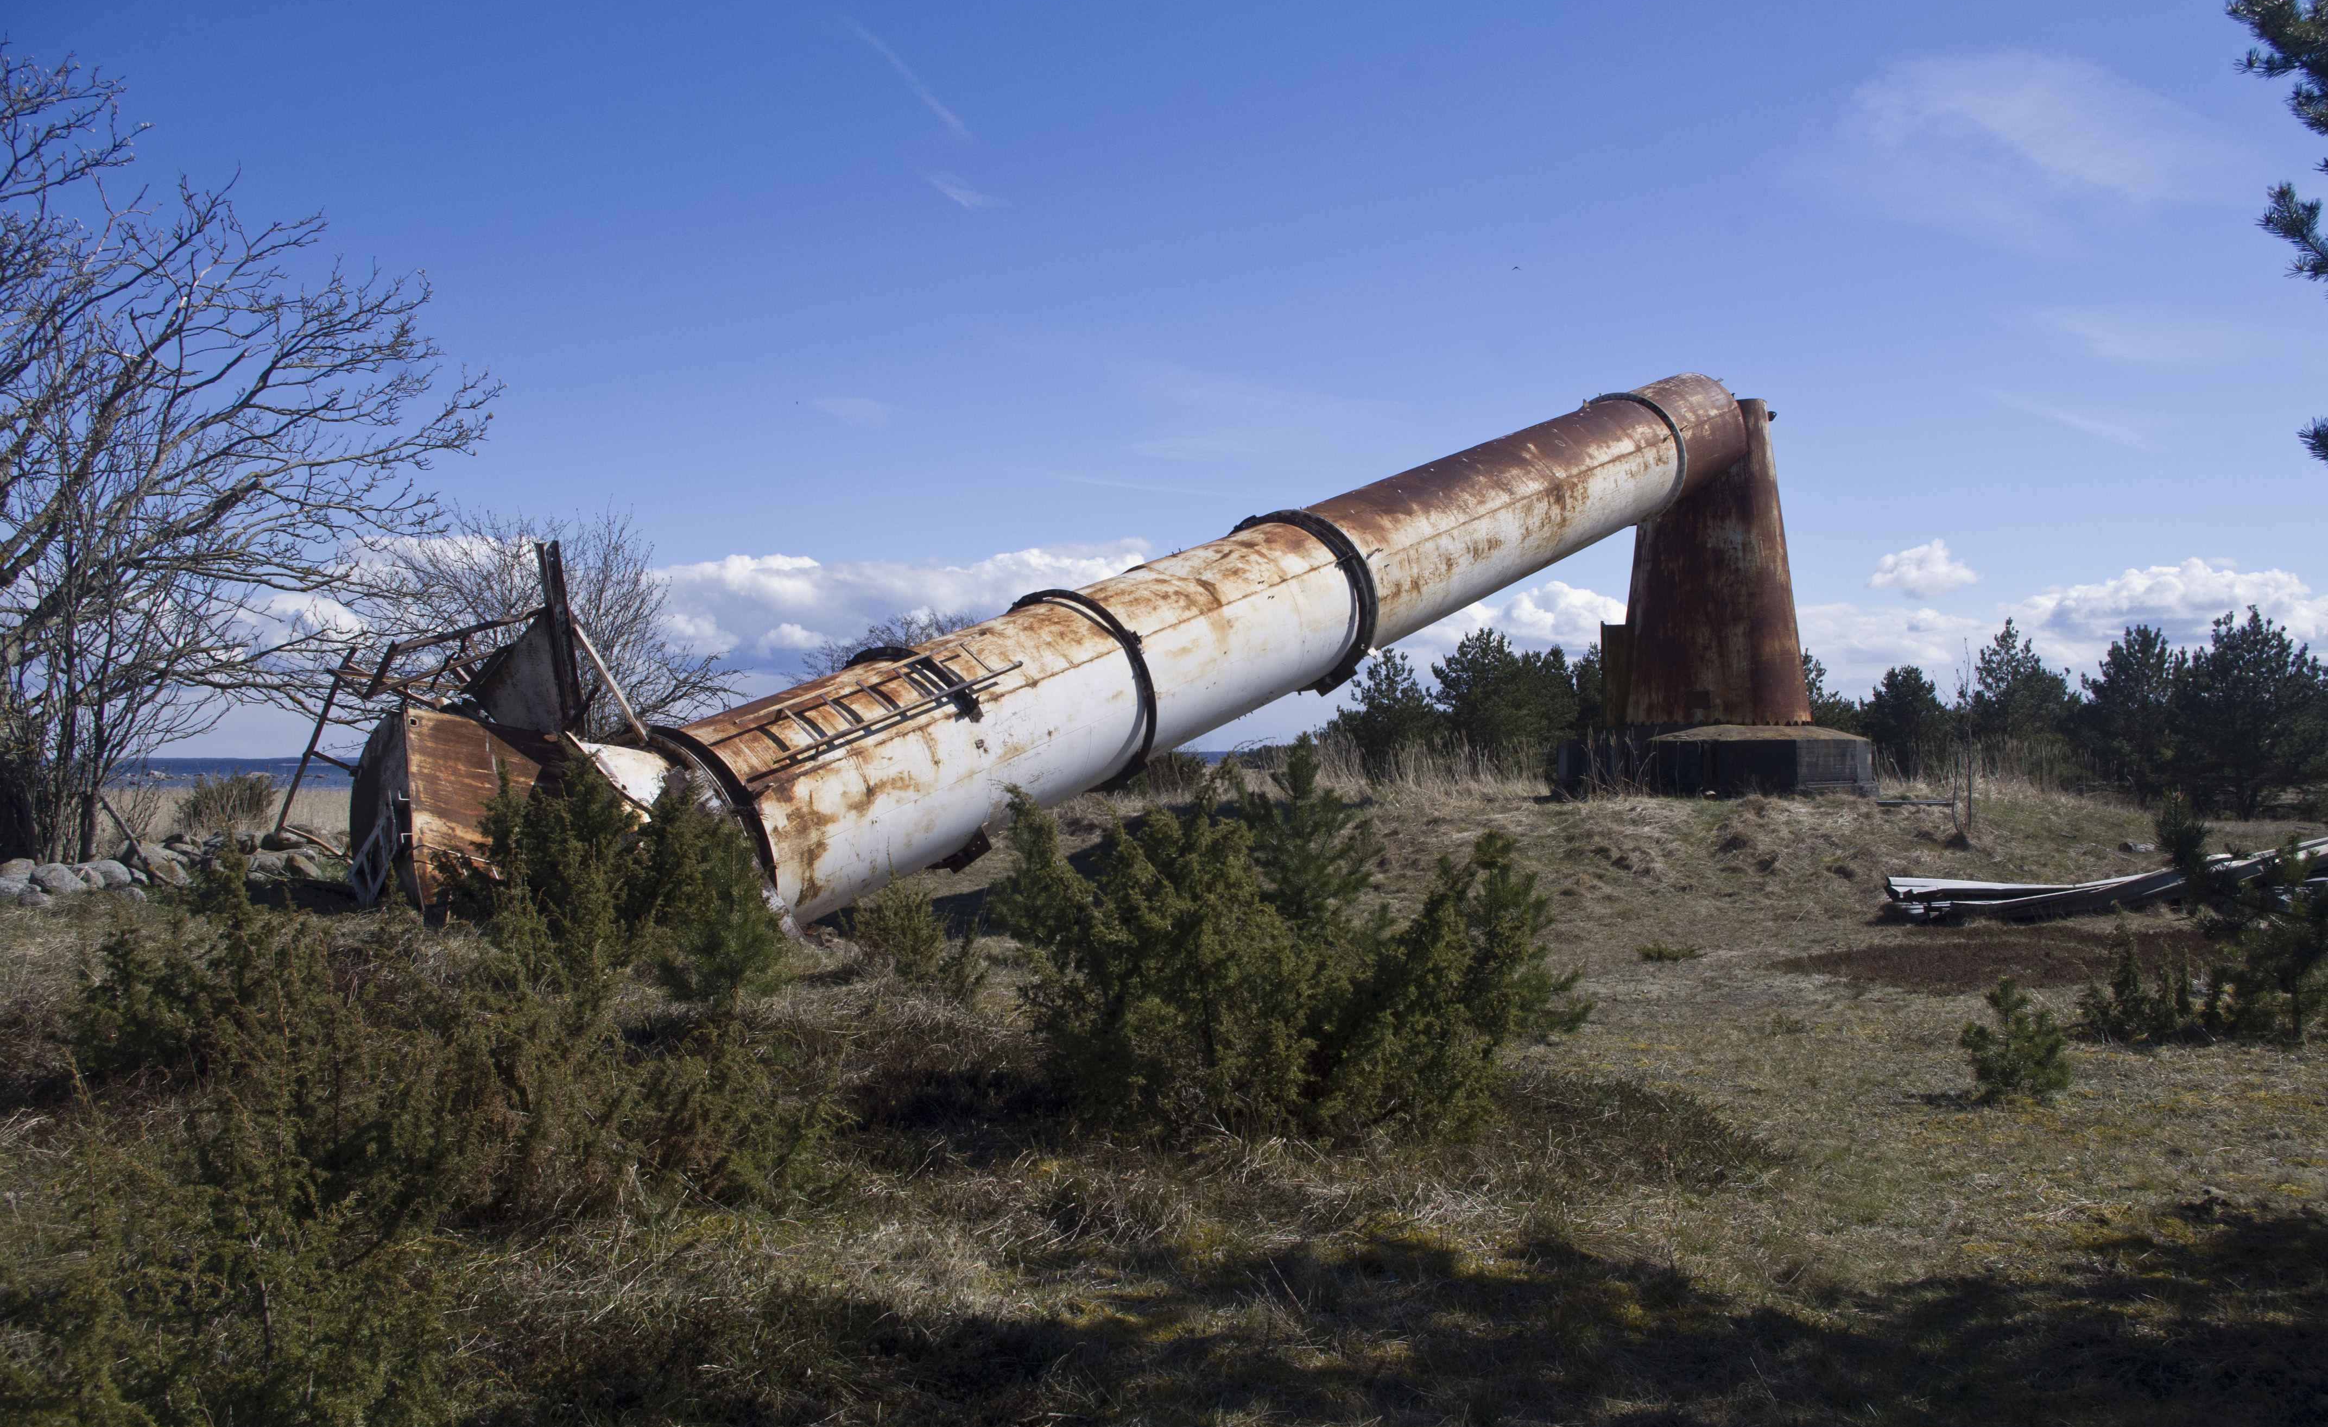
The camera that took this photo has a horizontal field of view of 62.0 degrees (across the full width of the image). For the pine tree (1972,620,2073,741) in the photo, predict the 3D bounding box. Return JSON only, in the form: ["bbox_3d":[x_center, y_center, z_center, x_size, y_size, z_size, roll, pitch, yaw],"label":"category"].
[{"bbox_3d":[19.032,-0.012,43.000,2.289,4.133,2.200,0,-1,0],"label":"pine tree"}]

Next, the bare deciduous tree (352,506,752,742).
[{"bbox_3d":[-10.486,-0.568,33.000,6.629,5.895,5.800,0,-1,0],"label":"bare deciduous tree"}]

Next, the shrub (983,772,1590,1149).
[{"bbox_3d":[0.579,1.005,9.000,2.754,1.546,2.100,0,-1,0],"label":"shrub"}]

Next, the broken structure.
[{"bbox_3d":[2.869,-1.685,23.876,6.000,7.600,24.500,-1,-1,37],"label":"broken structure"}]

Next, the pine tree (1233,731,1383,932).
[{"bbox_3d":[0.858,0.955,11.500,0.956,1.704,1.000,0,-1,0],"label":"pine tree"}]

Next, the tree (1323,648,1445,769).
[{"bbox_3d":[4.657,0.347,41.000,2.630,3.504,2.500,0,-1,0],"label":"tree"}]

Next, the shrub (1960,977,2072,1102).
[{"bbox_3d":[3.870,1.474,8.800,0.512,0.561,0.480,0,-1,0],"label":"shrub"}]

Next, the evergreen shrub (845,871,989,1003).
[{"bbox_3d":[-1.609,1.444,12.600,0.934,0.841,0.800,0,-1,0],"label":"evergreen shrub"}]

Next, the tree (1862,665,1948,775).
[{"bbox_3d":[16.448,0.500,43.000,2.034,3.139,2.000,0,-1,0],"label":"tree"}]

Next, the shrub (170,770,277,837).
[{"bbox_3d":[-15.530,1.618,32.000,1.825,1.343,1.700,0,-1,0],"label":"shrub"}]

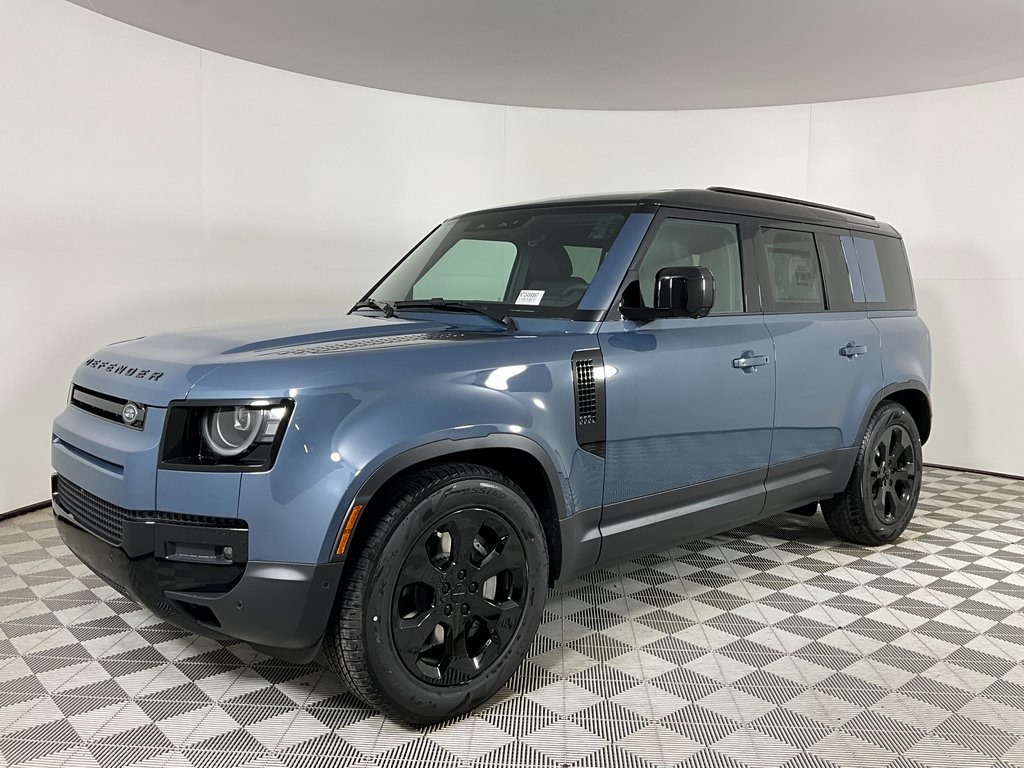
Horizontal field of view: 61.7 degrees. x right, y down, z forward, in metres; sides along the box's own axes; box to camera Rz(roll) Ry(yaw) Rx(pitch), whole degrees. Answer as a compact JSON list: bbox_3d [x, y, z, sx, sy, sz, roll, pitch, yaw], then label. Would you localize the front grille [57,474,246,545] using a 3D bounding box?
[{"bbox_3d":[-1.295,0.402,2.864,0.260,0.130,1.380,-4,8,-42],"label":"front grille"}]

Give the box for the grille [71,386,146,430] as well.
[{"bbox_3d":[-1.333,0.071,2.790,0.070,0.085,0.740,-4,8,-42],"label":"grille"}]

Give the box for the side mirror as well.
[{"bbox_3d":[0.679,-0.356,3.346,0.150,0.200,0.200,-4,8,-42],"label":"side mirror"}]

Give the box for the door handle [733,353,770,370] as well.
[{"bbox_3d":[1.026,-0.098,3.663,0.250,0.070,0.060,-4,8,-42],"label":"door handle"}]

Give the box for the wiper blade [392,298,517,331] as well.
[{"bbox_3d":[-0.276,-0.299,3.641,0.110,0.110,0.820,-4,8,-42],"label":"wiper blade"}]

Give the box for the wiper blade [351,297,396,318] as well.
[{"bbox_3d":[-0.673,-0.370,4.167,0.090,0.080,0.430,-4,8,-42],"label":"wiper blade"}]

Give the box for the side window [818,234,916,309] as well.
[{"bbox_3d":[1.920,-0.594,4.627,1.130,0.410,0.110,-4,-6,-42],"label":"side window"}]

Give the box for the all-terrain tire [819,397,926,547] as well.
[{"bbox_3d":[2.022,0.482,4.786,0.810,0.810,0.270,-4,8,-42],"label":"all-terrain tire"}]

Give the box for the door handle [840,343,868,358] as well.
[{"bbox_3d":[1.677,-0.159,4.214,0.240,0.060,0.060,-4,8,-42],"label":"door handle"}]

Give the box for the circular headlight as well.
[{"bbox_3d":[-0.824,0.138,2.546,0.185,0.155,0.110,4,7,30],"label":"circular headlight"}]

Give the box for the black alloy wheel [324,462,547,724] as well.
[{"bbox_3d":[-0.225,0.640,2.728,0.810,0.810,0.260,-4,8,-42],"label":"black alloy wheel"}]

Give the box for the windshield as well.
[{"bbox_3d":[-0.111,-0.588,3.890,1.470,0.640,0.110,8,-35,48],"label":"windshield"}]

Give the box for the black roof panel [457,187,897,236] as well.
[{"bbox_3d":[1.027,-0.921,4.877,2.650,0.170,1.530,-4,8,-42],"label":"black roof panel"}]

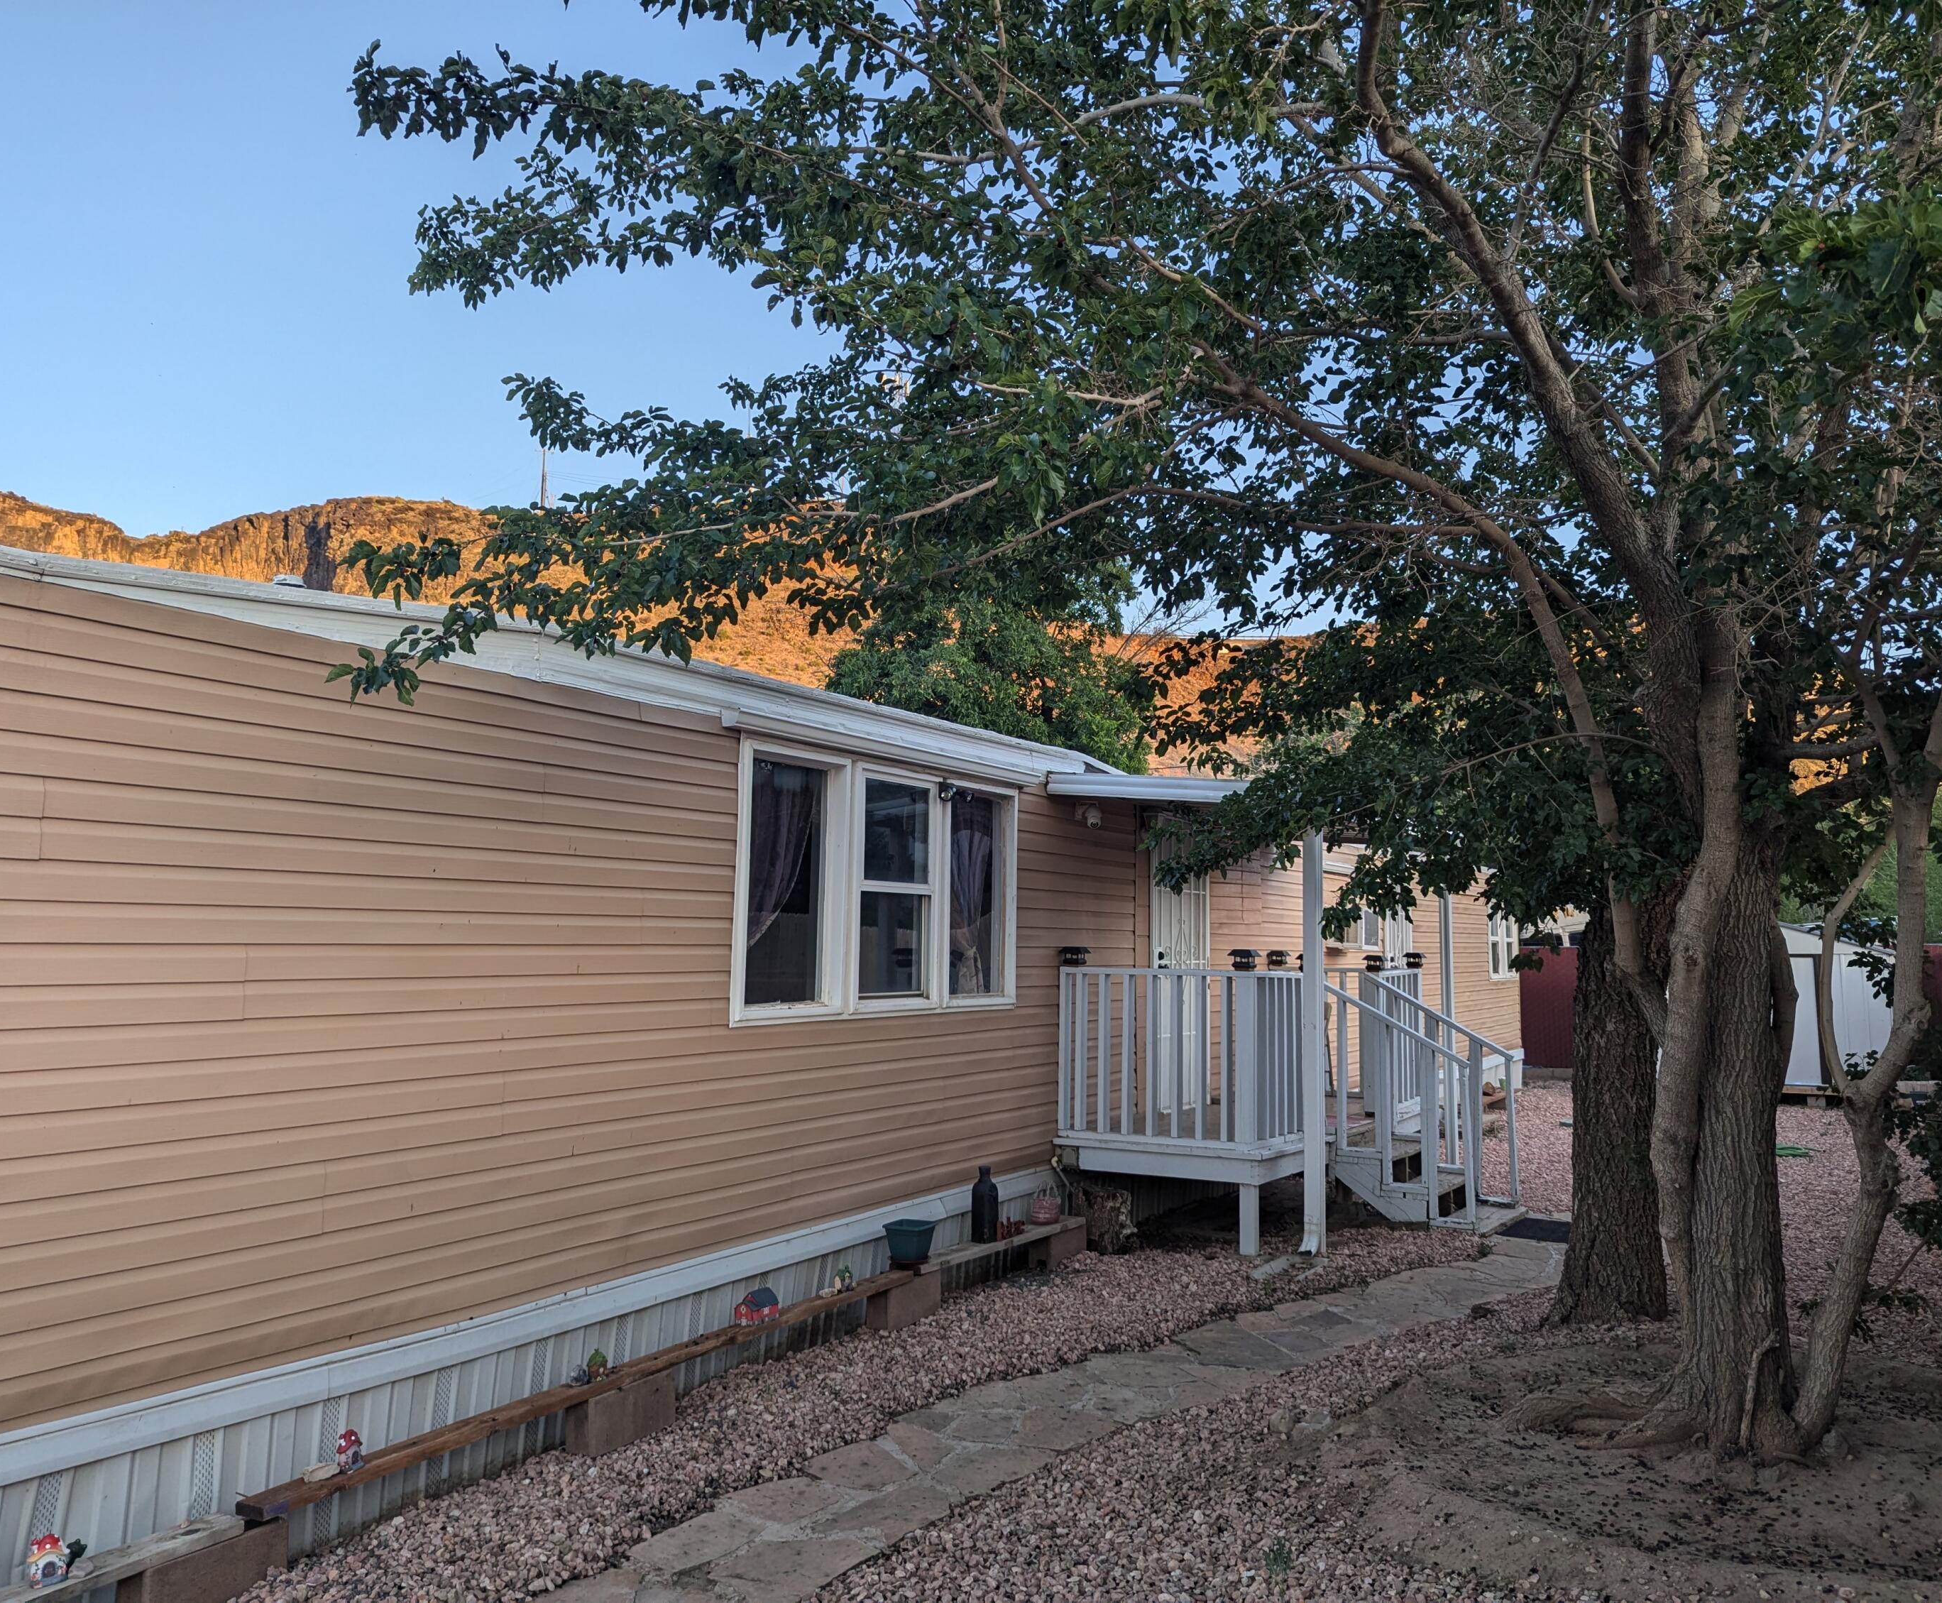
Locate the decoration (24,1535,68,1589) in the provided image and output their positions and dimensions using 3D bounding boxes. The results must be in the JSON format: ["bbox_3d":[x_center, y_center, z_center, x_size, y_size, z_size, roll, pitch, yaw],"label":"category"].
[{"bbox_3d":[-2.124,1.749,3.402,0.067,0.104,0.089,-3,-7,37],"label":"decoration"}]

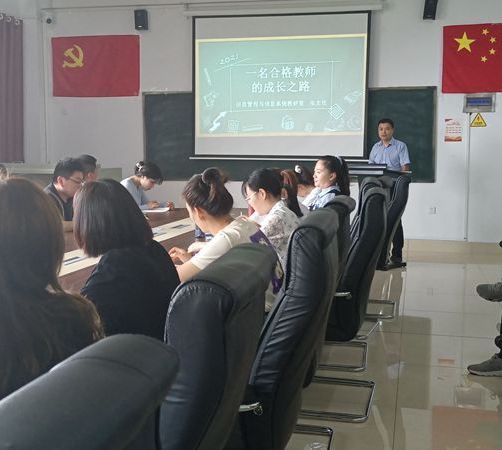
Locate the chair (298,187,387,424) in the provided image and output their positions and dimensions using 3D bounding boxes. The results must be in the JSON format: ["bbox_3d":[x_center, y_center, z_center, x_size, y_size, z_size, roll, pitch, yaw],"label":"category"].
[{"bbox_3d":[0.331,0.364,3.896,0.690,1.096,0.629,1,6,12],"label":"chair"}]

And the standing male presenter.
[{"bbox_3d":[1.593,-0.383,8.651,0.467,1.695,0.294,3,6,27],"label":"standing male presenter"}]

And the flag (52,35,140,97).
[{"bbox_3d":[-2.200,-2.236,10.534,1.299,0.837,0.030,1,6,12],"label":"flag"}]

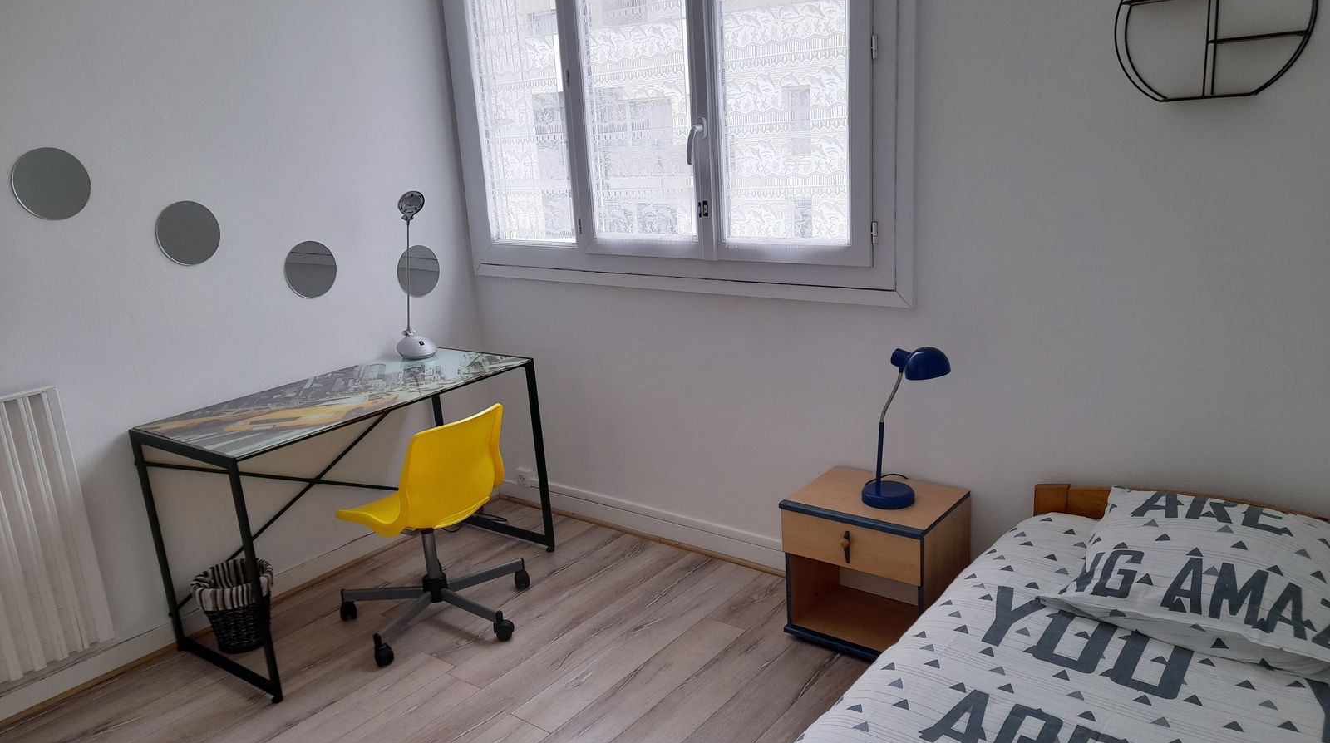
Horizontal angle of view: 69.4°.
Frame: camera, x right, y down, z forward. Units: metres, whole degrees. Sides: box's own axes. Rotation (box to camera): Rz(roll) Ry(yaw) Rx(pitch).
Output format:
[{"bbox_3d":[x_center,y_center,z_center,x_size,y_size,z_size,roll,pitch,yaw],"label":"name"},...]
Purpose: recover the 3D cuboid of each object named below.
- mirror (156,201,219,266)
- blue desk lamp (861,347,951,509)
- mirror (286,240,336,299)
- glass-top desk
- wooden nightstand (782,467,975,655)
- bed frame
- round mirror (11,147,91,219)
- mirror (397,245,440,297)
[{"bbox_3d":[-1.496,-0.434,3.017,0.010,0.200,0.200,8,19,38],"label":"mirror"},{"bbox_3d":[0.678,0.158,2.705,0.265,0.460,0.155,10,20,42],"label":"blue desk lamp"},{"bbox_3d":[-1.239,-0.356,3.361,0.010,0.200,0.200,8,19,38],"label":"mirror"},{"bbox_3d":[-1.029,0.430,3.299,0.592,0.748,1.158,7,18,36],"label":"glass-top desk"},{"bbox_3d":[0.633,0.585,2.883,0.446,0.448,0.335,8,19,37],"label":"wooden nightstand"},{"bbox_3d":[0.818,0.828,1.682,0.980,0.570,1.980,8,19,38],"label":"bed frame"},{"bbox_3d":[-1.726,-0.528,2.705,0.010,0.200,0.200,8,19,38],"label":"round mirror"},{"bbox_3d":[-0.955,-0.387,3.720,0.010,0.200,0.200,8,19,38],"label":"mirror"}]

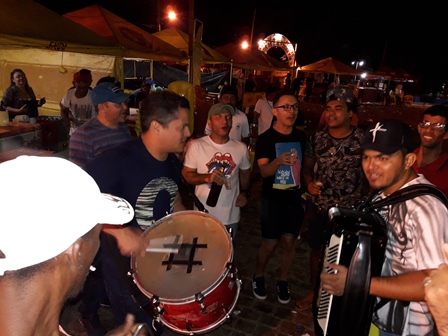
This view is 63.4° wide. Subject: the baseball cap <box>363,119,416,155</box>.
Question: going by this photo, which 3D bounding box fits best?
[{"bbox_3d":[0.665,-0.135,1.460,0.260,0.145,0.185,-7,17,-34],"label":"baseball cap"}]

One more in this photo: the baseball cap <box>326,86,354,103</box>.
[{"bbox_3d":[0.856,-0.541,2.660,0.180,0.140,0.260,14,18,41],"label":"baseball cap"}]

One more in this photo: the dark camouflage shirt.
[{"bbox_3d":[0.842,-0.004,2.760,0.490,0.660,0.270,6,14,17],"label":"dark camouflage shirt"}]

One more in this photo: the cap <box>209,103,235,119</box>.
[{"bbox_3d":[-0.024,-0.445,2.790,0.180,0.135,0.250,-3,15,-21],"label":"cap"}]

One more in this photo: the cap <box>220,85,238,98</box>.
[{"bbox_3d":[0.055,-0.815,3.850,0.180,0.140,0.250,1,14,-5],"label":"cap"}]

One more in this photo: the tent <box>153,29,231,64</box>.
[{"bbox_3d":[-1.675,-3.700,11.051,3.000,1.150,3.000,7,14,18],"label":"tent"}]

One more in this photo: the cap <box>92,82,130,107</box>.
[{"bbox_3d":[-0.727,-0.482,2.360,0.260,0.145,0.185,4,14,9],"label":"cap"}]

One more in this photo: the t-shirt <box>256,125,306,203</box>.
[{"bbox_3d":[0.428,-0.031,2.850,0.450,0.630,0.250,0,14,-8],"label":"t-shirt"}]

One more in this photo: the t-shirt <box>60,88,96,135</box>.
[{"bbox_3d":[-1.543,-0.624,4.000,0.480,0.620,0.280,-1,14,-15],"label":"t-shirt"}]

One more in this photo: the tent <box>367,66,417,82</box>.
[{"bbox_3d":[11.456,-6.419,25.000,3.200,1.150,3.200,7,14,18],"label":"tent"}]

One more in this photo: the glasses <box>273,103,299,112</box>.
[{"bbox_3d":[0.443,-0.438,2.620,0.140,0.045,0.140,-3,15,-19],"label":"glasses"}]

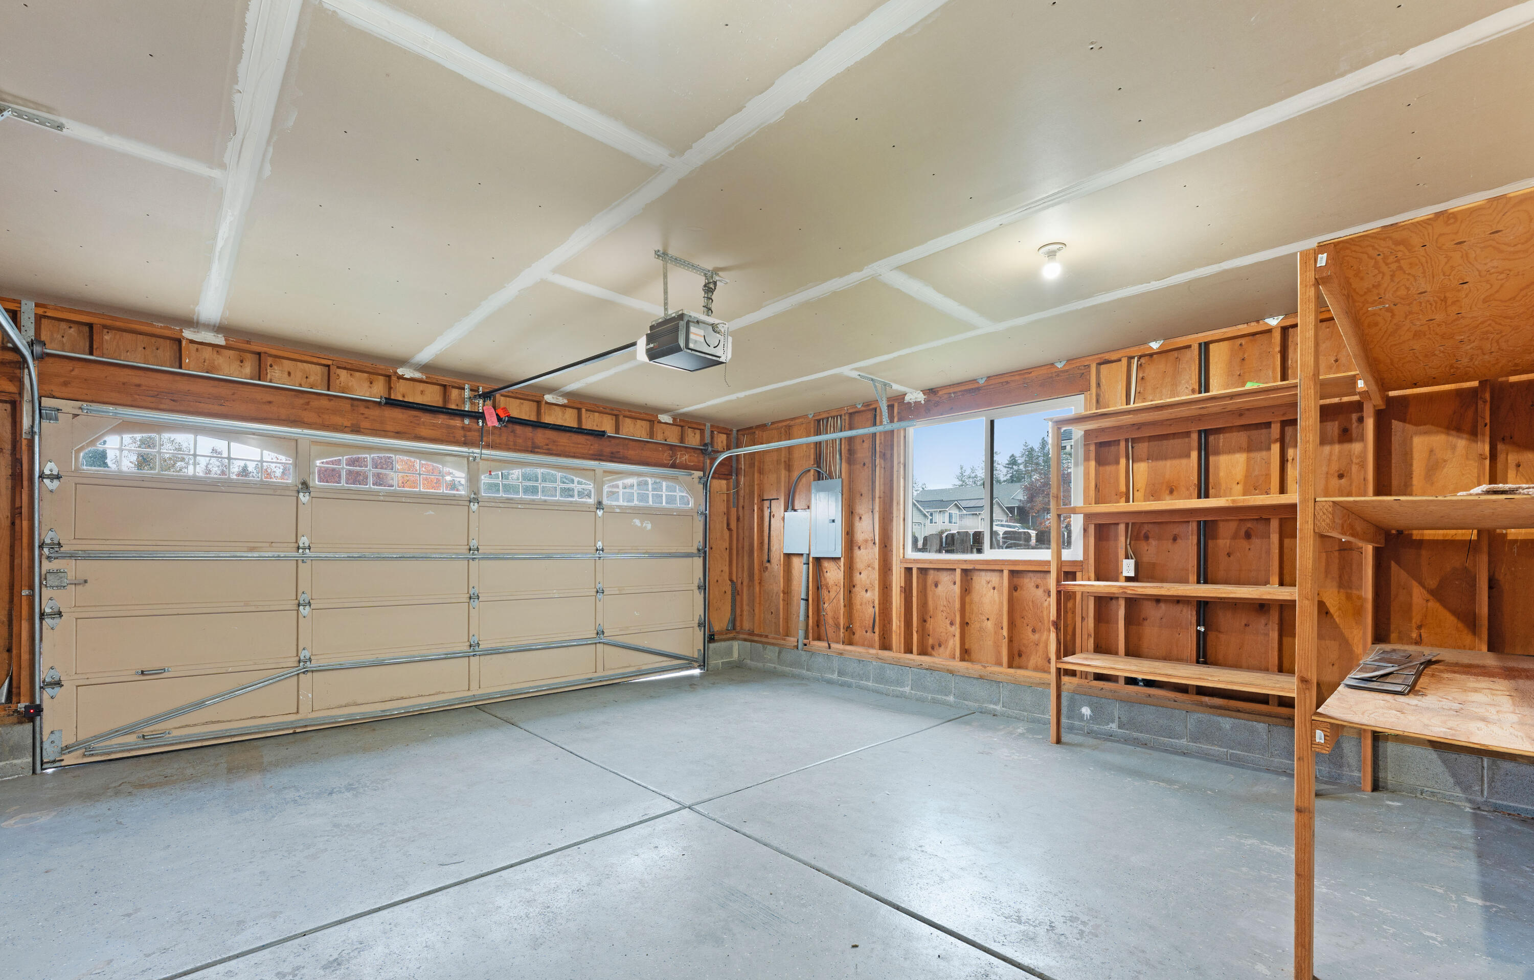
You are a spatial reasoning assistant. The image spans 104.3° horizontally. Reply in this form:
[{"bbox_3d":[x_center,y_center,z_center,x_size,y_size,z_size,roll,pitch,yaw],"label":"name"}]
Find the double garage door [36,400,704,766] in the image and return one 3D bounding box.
[{"bbox_3d":[-2.539,0.739,5.175,4.891,2.186,0.080,5,-7,-43],"label":"double garage door"}]

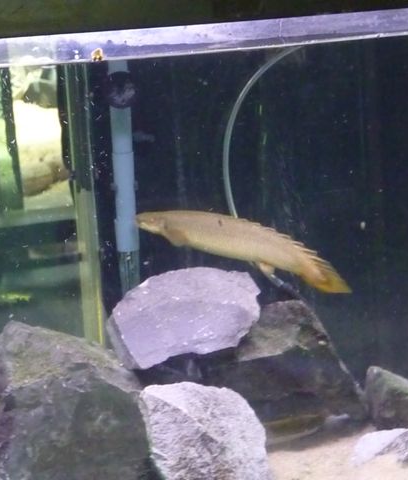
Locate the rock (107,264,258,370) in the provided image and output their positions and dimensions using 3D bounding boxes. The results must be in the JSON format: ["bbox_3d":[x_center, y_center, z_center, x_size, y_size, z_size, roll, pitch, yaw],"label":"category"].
[{"bbox_3d":[-0.024,0.091,1.320,0.175,0.100,0.115,-4,9,-3],"label":"rock"}]

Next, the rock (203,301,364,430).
[{"bbox_3d":[0.095,0.156,1.380,0.205,0.140,0.145,-4,9,-3],"label":"rock"}]

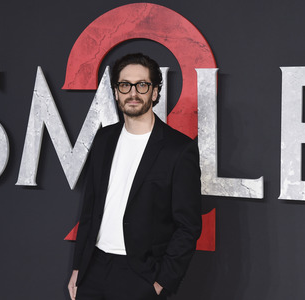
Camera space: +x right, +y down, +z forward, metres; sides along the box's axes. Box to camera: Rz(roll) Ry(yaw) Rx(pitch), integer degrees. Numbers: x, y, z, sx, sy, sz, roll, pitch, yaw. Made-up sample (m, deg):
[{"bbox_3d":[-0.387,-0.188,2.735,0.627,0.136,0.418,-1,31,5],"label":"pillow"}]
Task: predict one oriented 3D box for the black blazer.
[{"bbox_3d":[-0.060,0.224,3.400,0.530,0.740,0.310,2,5,24],"label":"black blazer"}]

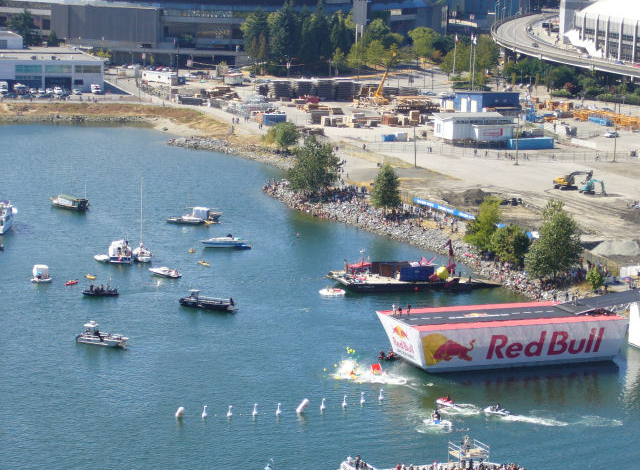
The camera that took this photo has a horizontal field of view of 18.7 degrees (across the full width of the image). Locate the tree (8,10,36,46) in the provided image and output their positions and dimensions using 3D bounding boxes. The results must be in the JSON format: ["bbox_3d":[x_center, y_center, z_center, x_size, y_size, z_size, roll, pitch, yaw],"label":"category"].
[{"bbox_3d":[-97.610,-67.650,639.060,9.500,14.000,9.500,2,11,0],"label":"tree"}]

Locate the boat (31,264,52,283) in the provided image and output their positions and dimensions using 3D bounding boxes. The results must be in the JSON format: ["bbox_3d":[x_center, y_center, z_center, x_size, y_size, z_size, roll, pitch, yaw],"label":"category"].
[{"bbox_3d":[-51.834,7.175,361.410,2.900,2.600,5.000,2,11,6],"label":"boat"}]

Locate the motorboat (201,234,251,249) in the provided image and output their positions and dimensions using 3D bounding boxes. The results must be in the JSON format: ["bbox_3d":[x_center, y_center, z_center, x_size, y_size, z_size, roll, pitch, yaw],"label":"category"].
[{"bbox_3d":[-17.840,1.130,366.820,9.200,2.100,2.900,2,11,1],"label":"motorboat"}]

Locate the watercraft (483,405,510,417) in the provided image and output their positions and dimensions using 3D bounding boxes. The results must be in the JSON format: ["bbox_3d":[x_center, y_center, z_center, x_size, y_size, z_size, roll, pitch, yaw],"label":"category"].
[{"bbox_3d":[23.970,23.400,261.820,3.400,1.400,1.200,7,12,25],"label":"watercraft"}]

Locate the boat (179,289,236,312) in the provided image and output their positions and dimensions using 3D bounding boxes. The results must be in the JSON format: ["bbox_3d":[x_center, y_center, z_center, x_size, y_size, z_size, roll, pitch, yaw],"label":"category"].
[{"bbox_3d":[-18.360,10.510,318.120,9.200,2.600,2.800,5,12,19],"label":"boat"}]

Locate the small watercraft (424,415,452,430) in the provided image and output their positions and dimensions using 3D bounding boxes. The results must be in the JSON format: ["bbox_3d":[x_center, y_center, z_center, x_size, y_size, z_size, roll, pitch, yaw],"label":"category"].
[{"bbox_3d":[15.644,25.015,259.321,3.100,1.100,1.200,8,12,29],"label":"small watercraft"}]

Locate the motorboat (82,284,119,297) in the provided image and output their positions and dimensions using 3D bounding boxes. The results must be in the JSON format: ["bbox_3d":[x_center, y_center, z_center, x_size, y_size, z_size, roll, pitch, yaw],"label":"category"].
[{"bbox_3d":[-36.760,9.020,325.510,6.000,1.700,2.300,2,11,4],"label":"motorboat"}]

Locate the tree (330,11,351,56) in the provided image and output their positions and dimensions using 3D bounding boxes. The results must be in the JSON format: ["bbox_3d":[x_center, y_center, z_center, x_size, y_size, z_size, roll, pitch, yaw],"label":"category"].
[{"bbox_3d":[8.210,-79.480,773.480,7.600,18.300,7.600,1,10,0],"label":"tree"}]

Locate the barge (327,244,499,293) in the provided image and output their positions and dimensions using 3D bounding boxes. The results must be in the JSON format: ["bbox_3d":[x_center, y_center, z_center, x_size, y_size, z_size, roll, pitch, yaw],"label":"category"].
[{"bbox_3d":[17.230,5.170,356.890,29.500,8.000,11.000,-1,10,-15],"label":"barge"}]

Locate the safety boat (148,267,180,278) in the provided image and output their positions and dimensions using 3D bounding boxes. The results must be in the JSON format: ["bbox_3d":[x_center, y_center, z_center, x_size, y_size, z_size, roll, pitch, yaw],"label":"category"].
[{"bbox_3d":[-29.444,7.130,367.460,6.200,1.350,2.300,10,14,39],"label":"safety boat"}]

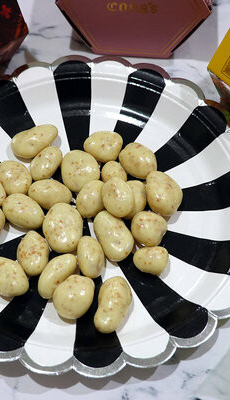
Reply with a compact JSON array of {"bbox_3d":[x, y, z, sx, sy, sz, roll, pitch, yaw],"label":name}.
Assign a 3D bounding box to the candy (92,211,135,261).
[{"bbox_3d":[-0.001,0.020,0.378,0.020,0.019,0.034,-19,60,-13],"label":"candy"}]

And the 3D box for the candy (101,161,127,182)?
[{"bbox_3d":[0.000,-0.015,0.387,0.015,0.013,0.016,-10,58,-7],"label":"candy"}]

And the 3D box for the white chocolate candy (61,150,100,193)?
[{"bbox_3d":[-0.022,-0.018,0.429,0.024,0.022,0.030,-8,57,-6],"label":"white chocolate candy"}]

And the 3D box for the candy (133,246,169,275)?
[{"bbox_3d":[0.022,0.035,0.398,0.021,0.015,0.017,4,57,1],"label":"candy"}]

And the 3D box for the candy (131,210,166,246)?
[{"bbox_3d":[0.021,0.017,0.408,0.022,0.019,0.023,-25,61,-16],"label":"candy"}]

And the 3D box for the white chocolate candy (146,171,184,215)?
[{"bbox_3d":[0.029,-0.004,0.394,0.020,0.019,0.031,-15,59,-10],"label":"white chocolate candy"}]

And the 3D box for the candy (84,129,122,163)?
[{"bbox_3d":[-0.007,-0.031,0.395,0.024,0.017,0.018,-9,58,-7],"label":"candy"}]

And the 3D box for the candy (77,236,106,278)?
[{"bbox_3d":[-0.013,0.031,0.357,0.014,0.012,0.026,-12,58,-8],"label":"candy"}]

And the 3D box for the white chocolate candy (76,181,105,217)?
[{"bbox_3d":[-0.013,0.000,0.377,0.016,0.014,0.025,15,58,9],"label":"white chocolate candy"}]

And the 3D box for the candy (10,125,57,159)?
[{"bbox_3d":[-0.048,-0.035,0.398,0.029,0.015,0.016,-26,61,-16],"label":"candy"}]

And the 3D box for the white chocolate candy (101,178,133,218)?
[{"bbox_3d":[0.002,-0.002,0.413,0.019,0.018,0.028,-15,58,-11],"label":"white chocolate candy"}]

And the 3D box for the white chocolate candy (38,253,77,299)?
[{"bbox_3d":[-0.032,0.042,0.369,0.015,0.014,0.030,24,60,13],"label":"white chocolate candy"}]

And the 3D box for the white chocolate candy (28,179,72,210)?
[{"bbox_3d":[-0.041,-0.004,0.422,0.028,0.017,0.019,12,57,7],"label":"white chocolate candy"}]

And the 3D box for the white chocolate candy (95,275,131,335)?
[{"bbox_3d":[-0.001,0.054,0.341,0.017,0.015,0.032,14,58,8],"label":"white chocolate candy"}]

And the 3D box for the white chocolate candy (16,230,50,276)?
[{"bbox_3d":[-0.044,0.028,0.357,0.017,0.015,0.026,-9,58,-7],"label":"white chocolate candy"}]

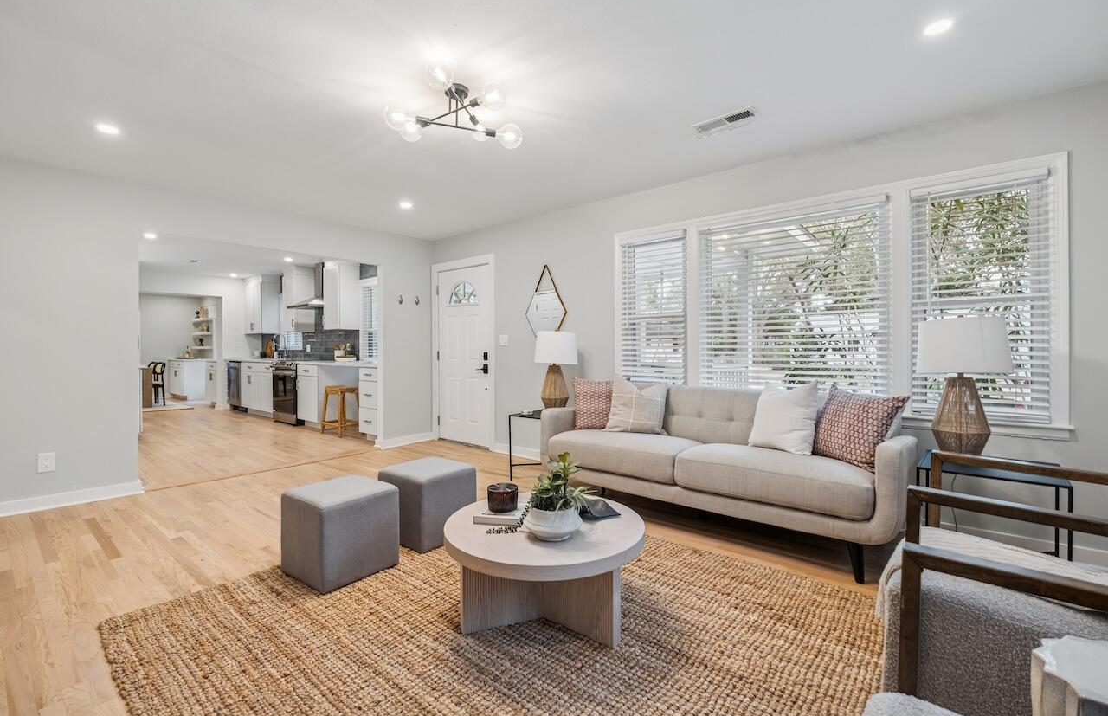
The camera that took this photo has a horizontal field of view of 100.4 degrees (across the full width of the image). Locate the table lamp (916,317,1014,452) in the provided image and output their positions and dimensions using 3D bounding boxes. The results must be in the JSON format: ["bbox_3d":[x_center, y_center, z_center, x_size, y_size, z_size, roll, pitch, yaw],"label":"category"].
[{"bbox_3d":[2.008,0.154,2.263,0.350,0.695,0.350,1,1,39],"label":"table lamp"}]

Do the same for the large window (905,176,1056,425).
[{"bbox_3d":[2.292,-0.318,2.514,0.564,1.290,0.060,1,1,39],"label":"large window"}]

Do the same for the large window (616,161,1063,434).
[{"bbox_3d":[1.607,-0.344,3.237,2.700,1.455,0.110,1,1,39],"label":"large window"}]

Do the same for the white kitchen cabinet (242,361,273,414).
[{"bbox_3d":[-4.667,0.476,7.763,1.430,0.800,0.600,1,1,39],"label":"white kitchen cabinet"}]

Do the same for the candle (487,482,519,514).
[{"bbox_3d":[-0.214,0.584,1.933,0.123,0.088,0.123,0,1,0],"label":"candle"}]

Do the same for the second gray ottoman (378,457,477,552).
[{"bbox_3d":[-0.728,0.836,2.701,0.390,0.390,0.385,1,1,39],"label":"second gray ottoman"}]

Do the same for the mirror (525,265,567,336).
[{"bbox_3d":[-0.081,-0.560,4.546,0.527,0.705,0.030,1,1,39],"label":"mirror"}]

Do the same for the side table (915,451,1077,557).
[{"bbox_3d":[2.018,0.776,2.146,0.482,0.550,0.490,1,1,43],"label":"side table"}]

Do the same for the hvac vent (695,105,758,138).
[{"bbox_3d":[1.017,-1.388,2.746,0.370,0.020,0.170,1,1,39],"label":"hvac vent"}]

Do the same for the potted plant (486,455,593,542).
[{"bbox_3d":[-0.045,0.511,1.724,0.365,0.310,0.260,0,1,0],"label":"potted plant"}]

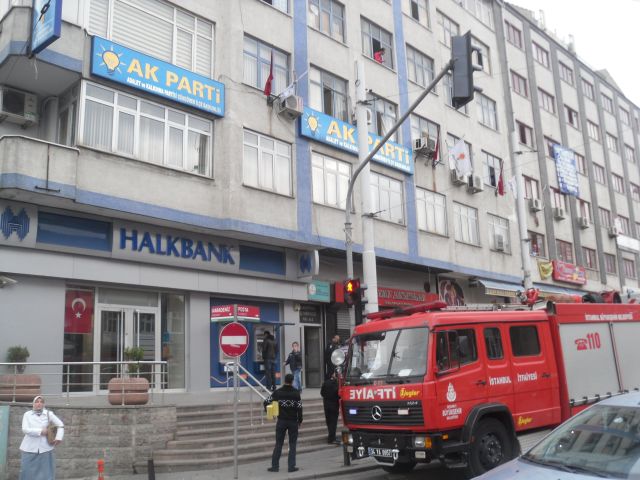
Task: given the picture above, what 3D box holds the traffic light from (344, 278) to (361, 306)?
[{"bbox_3d":[0.673,1.087,13.020,0.260,0.560,0.220,-9,-14,28],"label":"traffic light"}]

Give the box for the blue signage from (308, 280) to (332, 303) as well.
[{"bbox_3d":[-0.016,1.650,20.062,0.150,0.660,0.970,-13,-17,43],"label":"blue signage"}]

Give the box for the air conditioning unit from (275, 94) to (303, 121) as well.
[{"bbox_3d":[-0.889,-4.123,19.473,0.310,0.530,0.790,-14,-17,42],"label":"air conditioning unit"}]

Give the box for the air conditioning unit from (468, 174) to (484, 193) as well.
[{"bbox_3d":[6.968,-2.530,27.951,0.320,0.580,0.820,-14,-17,42],"label":"air conditioning unit"}]

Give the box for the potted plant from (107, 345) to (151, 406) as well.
[{"bbox_3d":[-3.811,2.703,12.511,0.680,1.120,0.760,-14,-17,42],"label":"potted plant"}]

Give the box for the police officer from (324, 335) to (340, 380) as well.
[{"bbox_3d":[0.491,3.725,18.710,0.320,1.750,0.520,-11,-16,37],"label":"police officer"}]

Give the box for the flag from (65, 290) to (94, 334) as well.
[{"bbox_3d":[-5.760,1.732,15.056,0.030,1.030,0.700,-13,-17,43],"label":"flag"}]

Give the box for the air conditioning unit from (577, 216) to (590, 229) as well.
[{"bbox_3d":[14.796,-0.965,35.258,0.300,0.520,0.780,-13,-17,43],"label":"air conditioning unit"}]

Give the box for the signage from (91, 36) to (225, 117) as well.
[{"bbox_3d":[-4.181,-4.245,16.765,0.180,0.970,3.958,-14,-17,42],"label":"signage"}]

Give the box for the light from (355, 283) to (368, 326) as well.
[{"bbox_3d":[0.741,1.230,11.800,0.280,0.780,0.250,7,-15,-34],"label":"light"}]

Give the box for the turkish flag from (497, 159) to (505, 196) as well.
[{"bbox_3d":[8.512,-2.897,29.609,0.330,1.500,0.220,-14,-17,42],"label":"turkish flag"}]

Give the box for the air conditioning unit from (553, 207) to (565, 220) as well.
[{"bbox_3d":[12.602,-1.377,33.034,0.300,0.520,0.780,-13,-17,43],"label":"air conditioning unit"}]

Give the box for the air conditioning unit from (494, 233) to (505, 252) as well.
[{"bbox_3d":[8.357,0.126,29.265,0.250,0.640,0.680,-14,-17,42],"label":"air conditioning unit"}]

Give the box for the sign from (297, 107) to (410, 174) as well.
[{"bbox_3d":[1.464,-3.369,22.311,0.160,0.930,6.147,-13,-17,41],"label":"sign"}]

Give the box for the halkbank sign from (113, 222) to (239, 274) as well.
[{"bbox_3d":[-3.870,0.253,17.331,0.150,1.000,4.037,-14,-17,42],"label":"halkbank sign"}]

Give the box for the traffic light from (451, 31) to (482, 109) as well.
[{"bbox_3d":[2.323,-2.685,9.900,0.330,1.090,0.370,6,-15,-30],"label":"traffic light"}]

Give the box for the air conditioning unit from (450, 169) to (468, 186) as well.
[{"bbox_3d":[5.815,-2.621,26.148,0.300,0.530,0.780,-13,-17,43],"label":"air conditioning unit"}]

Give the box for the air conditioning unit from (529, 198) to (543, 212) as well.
[{"bbox_3d":[11.012,-1.763,32.121,0.300,0.560,0.800,-14,-17,42],"label":"air conditioning unit"}]

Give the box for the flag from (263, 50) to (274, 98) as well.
[{"bbox_3d":[-1.554,-5.008,18.964,0.250,1.300,0.320,-13,-17,43],"label":"flag"}]

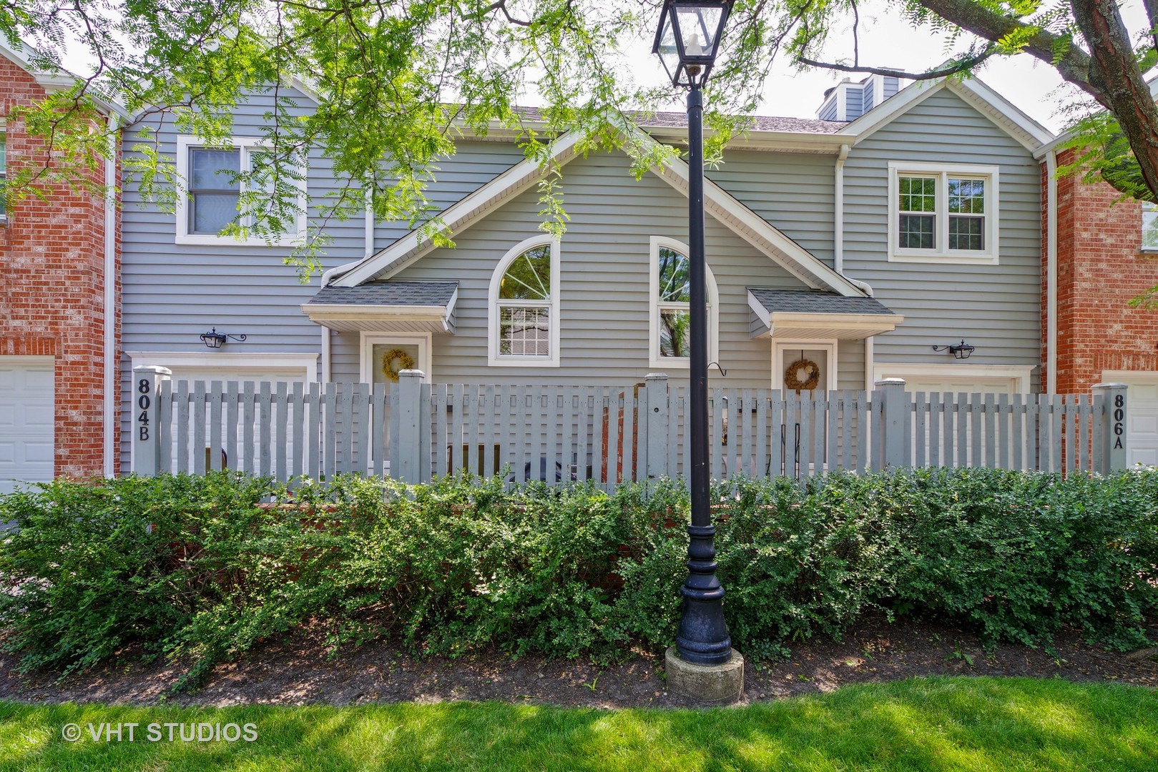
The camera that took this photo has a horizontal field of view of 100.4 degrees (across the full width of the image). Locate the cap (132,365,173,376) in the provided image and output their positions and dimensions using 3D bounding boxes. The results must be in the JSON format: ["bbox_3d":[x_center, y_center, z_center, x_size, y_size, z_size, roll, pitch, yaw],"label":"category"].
[{"bbox_3d":[-3.153,-0.119,3.578,0.153,0.056,0.153,1,-3,-4],"label":"cap"}]

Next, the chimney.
[{"bbox_3d":[7.538,-7.324,13.044,1.336,1.330,1.755,1,-3,-4],"label":"chimney"}]

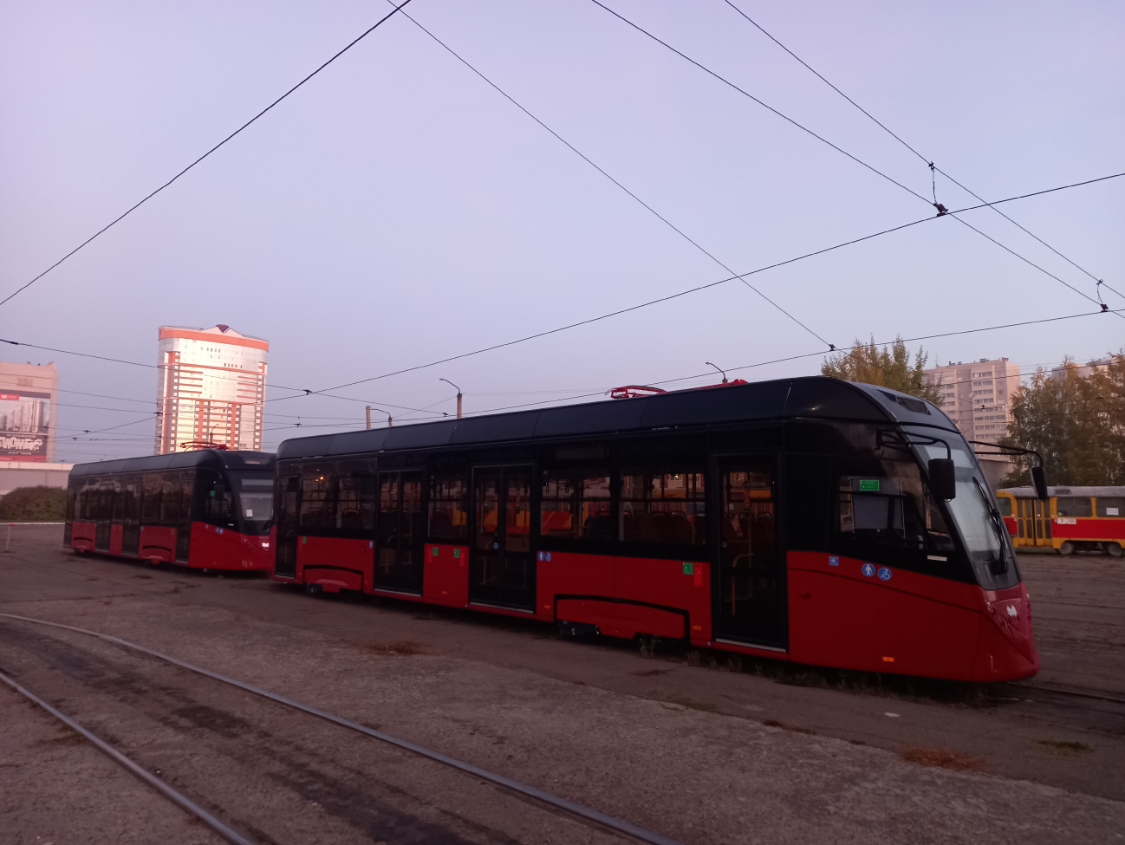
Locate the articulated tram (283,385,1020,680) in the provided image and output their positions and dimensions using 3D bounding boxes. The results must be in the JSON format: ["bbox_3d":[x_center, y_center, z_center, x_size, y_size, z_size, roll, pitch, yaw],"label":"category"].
[{"bbox_3d":[-0.356,1.441,12.613,2.500,3.300,13.985,6,-8,-43],"label":"articulated tram"}]

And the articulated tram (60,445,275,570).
[{"bbox_3d":[-11.593,2.581,24.150,2.500,3.300,13.985,6,-8,-44],"label":"articulated tram"}]

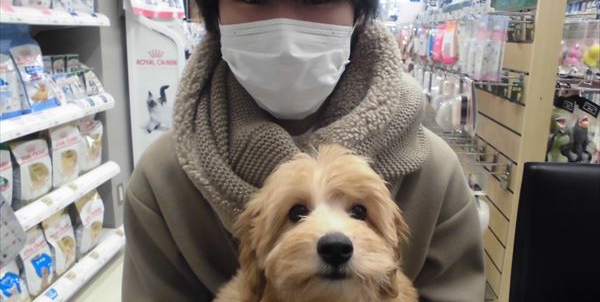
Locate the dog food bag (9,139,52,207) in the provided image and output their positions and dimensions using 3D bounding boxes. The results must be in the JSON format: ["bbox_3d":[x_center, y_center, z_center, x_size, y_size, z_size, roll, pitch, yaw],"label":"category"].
[{"bbox_3d":[-1.141,0.083,1.885,0.085,0.250,0.175,4,15,12],"label":"dog food bag"}]

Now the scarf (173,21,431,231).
[{"bbox_3d":[0.004,-0.046,0.559,0.300,0.230,0.240,0,14,0],"label":"scarf"}]

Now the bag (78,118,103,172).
[{"bbox_3d":[-1.103,-0.020,2.280,0.085,0.255,0.175,4,15,12],"label":"bag"}]

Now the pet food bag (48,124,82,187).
[{"bbox_3d":[-1.122,0.027,2.081,0.085,0.262,0.175,3,15,10],"label":"pet food bag"}]

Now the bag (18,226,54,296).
[{"bbox_3d":[-1.155,0.474,1.929,0.085,0.260,0.175,3,15,10],"label":"bag"}]

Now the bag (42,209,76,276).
[{"bbox_3d":[-1.138,0.430,2.092,0.085,0.265,0.175,3,15,10],"label":"bag"}]

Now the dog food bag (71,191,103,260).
[{"bbox_3d":[-1.114,0.363,2.342,0.085,0.262,0.175,3,15,11],"label":"dog food bag"}]

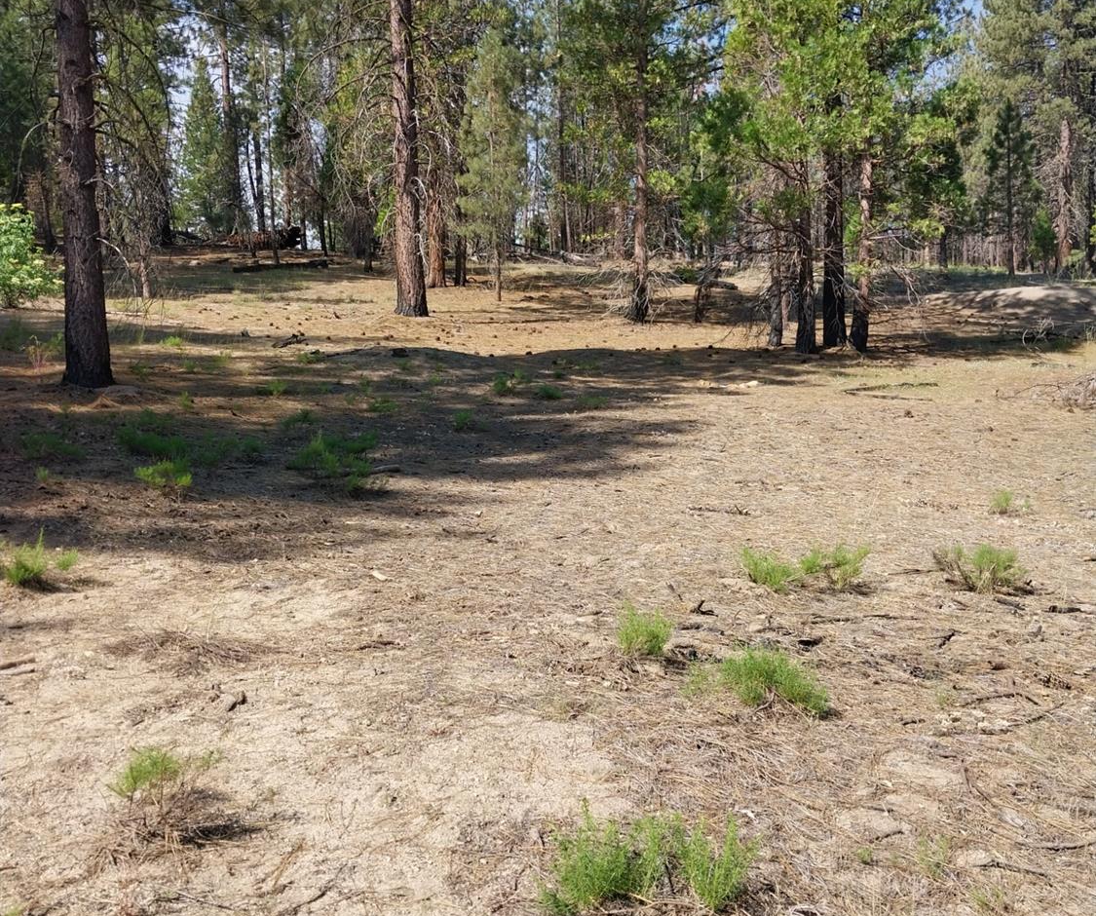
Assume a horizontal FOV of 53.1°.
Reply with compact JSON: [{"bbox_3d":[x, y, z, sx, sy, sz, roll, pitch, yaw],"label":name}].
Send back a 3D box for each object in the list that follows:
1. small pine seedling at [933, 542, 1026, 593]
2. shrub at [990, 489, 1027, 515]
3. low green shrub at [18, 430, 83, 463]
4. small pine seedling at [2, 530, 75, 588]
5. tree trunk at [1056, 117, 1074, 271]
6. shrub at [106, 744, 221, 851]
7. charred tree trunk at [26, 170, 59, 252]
[{"bbox_3d":[2.123,0.539,5.400,0.430,0.210,0.330,-1,8,0],"label":"small pine seedling"},{"bbox_3d":[2.847,0.276,6.800,0.220,0.140,0.200,3,9,23],"label":"shrub"},{"bbox_3d":[-3.896,-0.089,8.600,0.490,0.220,0.420,-5,9,-24],"label":"low green shrub"},{"bbox_3d":[-2.546,0.506,5.500,0.360,0.240,0.270,-1,8,0],"label":"small pine seedling"},{"bbox_3d":[22.516,-11.440,47.539,0.650,6.423,0.650,-1,8,0],"label":"tree trunk"},{"bbox_3d":[-1.047,0.931,3.000,0.310,0.210,0.280,-4,9,-20],"label":"shrub"},{"bbox_3d":[-14.268,-6.949,31.000,0.700,2.400,0.600,-5,9,-24],"label":"charred tree trunk"}]

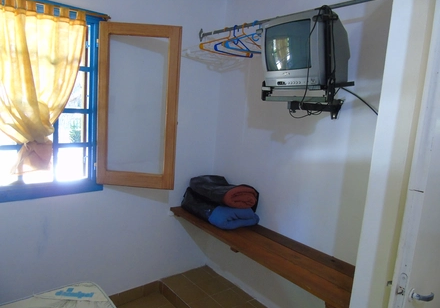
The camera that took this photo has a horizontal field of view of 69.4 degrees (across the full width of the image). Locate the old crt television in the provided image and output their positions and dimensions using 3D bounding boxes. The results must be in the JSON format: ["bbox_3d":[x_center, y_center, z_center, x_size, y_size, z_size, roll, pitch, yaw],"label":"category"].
[{"bbox_3d":[0.489,-0.541,1.683,0.345,0.330,0.367,-15,18,-34],"label":"old crt television"}]

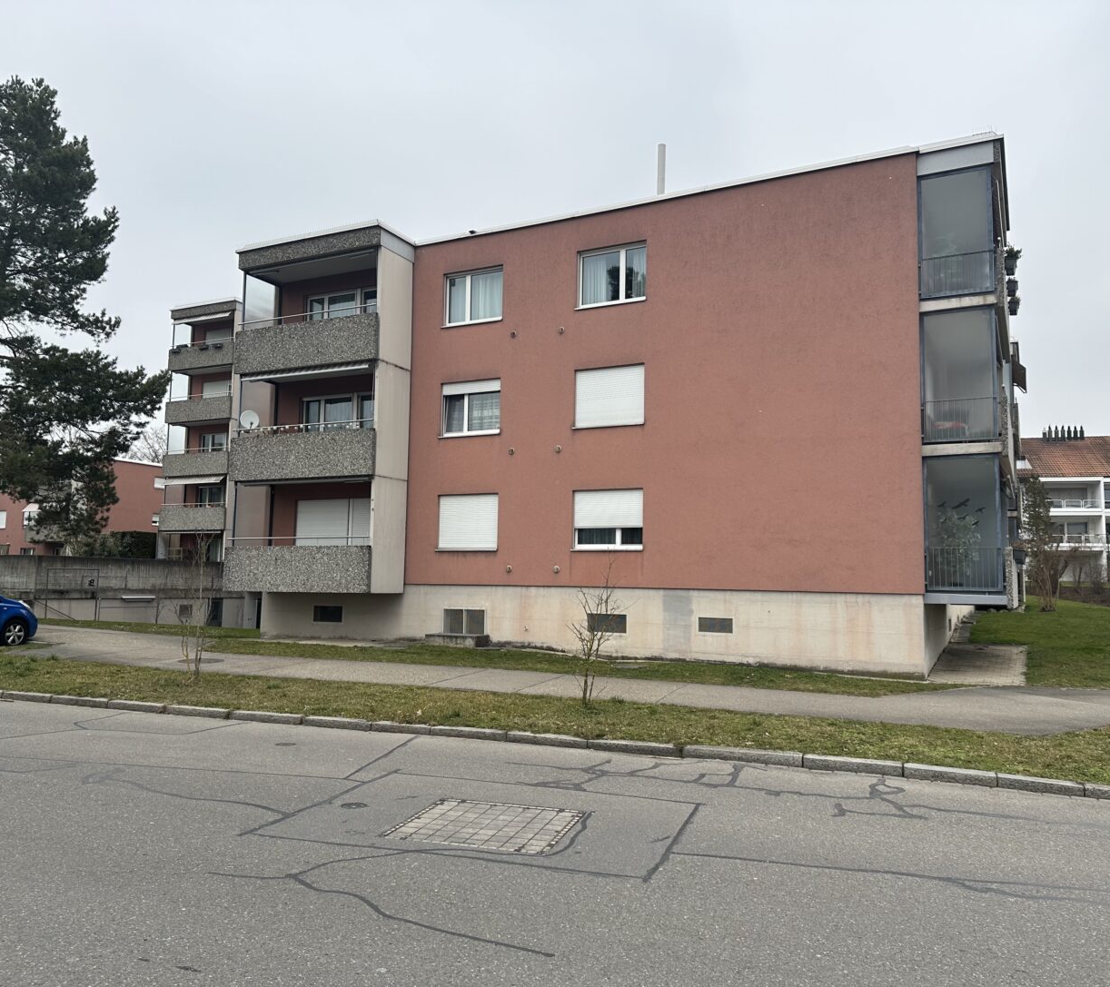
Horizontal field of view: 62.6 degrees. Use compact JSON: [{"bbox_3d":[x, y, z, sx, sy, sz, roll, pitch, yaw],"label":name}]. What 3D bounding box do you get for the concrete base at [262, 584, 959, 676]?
[{"bbox_3d":[2.066,3.325,25.421,16.188,1.506,11.315,-2,-6,26],"label":"concrete base"}]

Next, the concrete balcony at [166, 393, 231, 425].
[{"bbox_3d":[-17.509,-4.074,46.092,4.474,1.105,1.307,-2,-6,27],"label":"concrete balcony"}]

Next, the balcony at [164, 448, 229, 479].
[{"bbox_3d":[-17.548,-1.359,45.841,4.474,1.105,1.307,-2,-6,27],"label":"balcony"}]

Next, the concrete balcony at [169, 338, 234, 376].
[{"bbox_3d":[-17.435,-6.785,46.066,4.508,1.095,1.278,-2,-6,26],"label":"concrete balcony"}]

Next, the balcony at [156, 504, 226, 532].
[{"bbox_3d":[-17.541,1.323,45.352,4.508,1.095,1.278,-2,-6,26],"label":"balcony"}]

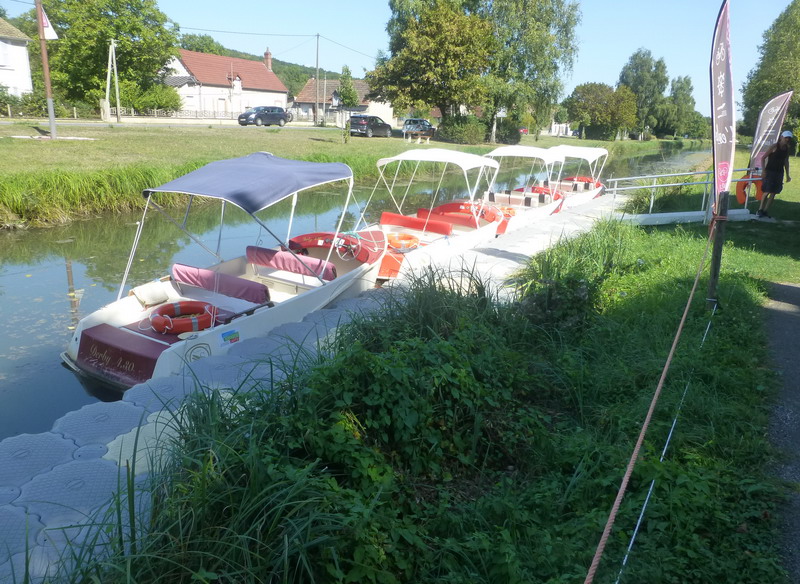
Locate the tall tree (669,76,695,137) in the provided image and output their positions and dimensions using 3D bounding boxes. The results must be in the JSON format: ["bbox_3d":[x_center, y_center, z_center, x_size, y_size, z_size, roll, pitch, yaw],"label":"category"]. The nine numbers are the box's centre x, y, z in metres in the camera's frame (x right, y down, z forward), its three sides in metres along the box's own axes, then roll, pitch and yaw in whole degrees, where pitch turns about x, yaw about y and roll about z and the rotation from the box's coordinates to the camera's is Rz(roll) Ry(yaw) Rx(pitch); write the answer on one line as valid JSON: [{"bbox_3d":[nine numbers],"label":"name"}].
[{"bbox_3d":[62.079,-40.687,127.421,5.800,14.000,5.800,13,19,28],"label":"tall tree"}]

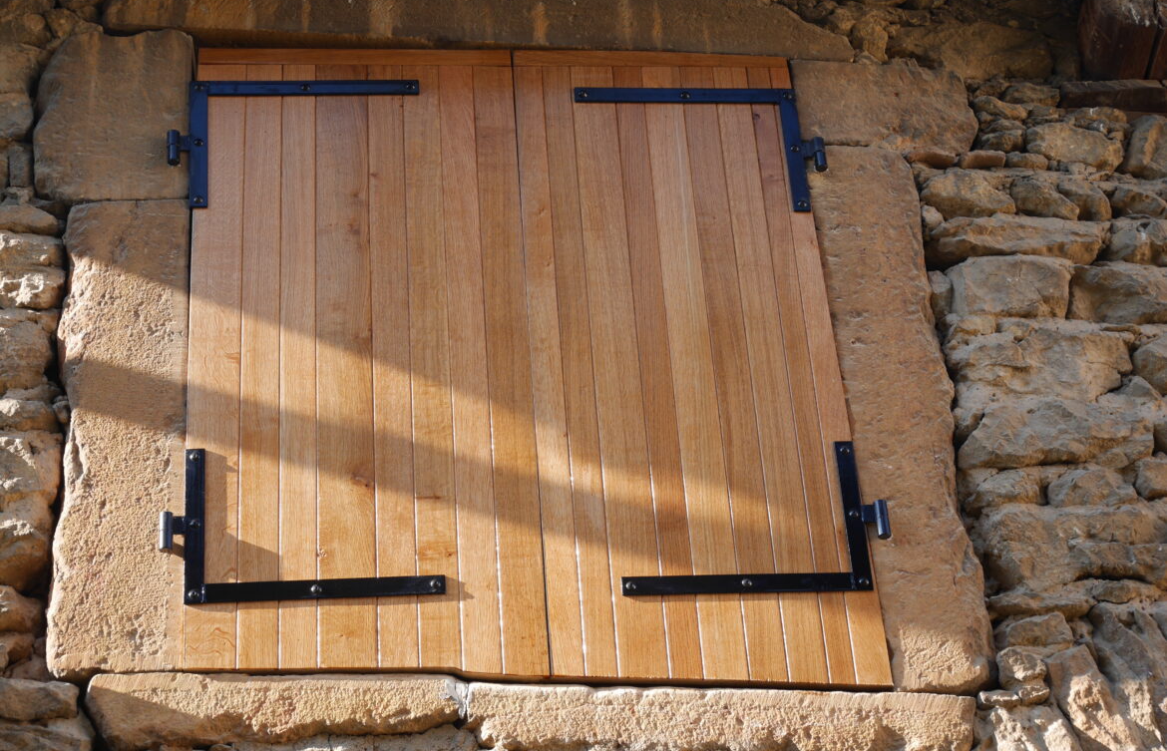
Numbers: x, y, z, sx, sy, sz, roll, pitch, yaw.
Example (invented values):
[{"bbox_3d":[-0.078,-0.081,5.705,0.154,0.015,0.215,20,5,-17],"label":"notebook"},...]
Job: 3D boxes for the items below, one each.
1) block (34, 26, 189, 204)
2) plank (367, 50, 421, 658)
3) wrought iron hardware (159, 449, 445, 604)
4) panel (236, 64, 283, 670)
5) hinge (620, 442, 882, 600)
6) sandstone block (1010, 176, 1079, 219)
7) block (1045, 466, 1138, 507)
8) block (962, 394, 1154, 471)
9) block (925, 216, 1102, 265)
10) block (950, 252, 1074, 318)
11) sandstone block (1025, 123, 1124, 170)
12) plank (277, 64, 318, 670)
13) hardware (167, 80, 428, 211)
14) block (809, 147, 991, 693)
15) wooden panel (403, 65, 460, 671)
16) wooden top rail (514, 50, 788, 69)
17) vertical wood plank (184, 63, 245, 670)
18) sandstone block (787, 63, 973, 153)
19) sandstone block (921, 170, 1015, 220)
[{"bbox_3d":[-1.010,-0.507,4.705,0.328,0.467,0.200,-1,-32,-6],"label":"block"},{"bbox_3d":[-0.357,-0.055,4.037,0.069,1.331,0.030,-1,-32,-6],"label":"plank"},{"bbox_3d":[-0.490,0.268,3.780,0.493,0.305,0.030,0,-31,-7],"label":"wrought iron hardware"},{"bbox_3d":[-0.594,-0.056,3.995,0.071,1.309,0.028,0,-31,-7],"label":"panel"},{"bbox_3d":[0.330,0.287,4.229,0.537,0.343,0.028,-1,-32,-6],"label":"hinge"},{"bbox_3d":[0.930,-0.332,4.416,0.131,0.111,0.110,-1,-32,-6],"label":"sandstone block"},{"bbox_3d":[0.939,0.239,4.072,0.168,0.083,0.130,-1,-32,-6],"label":"block"},{"bbox_3d":[0.877,0.142,4.102,0.373,0.154,0.140,0,-31,-7],"label":"block"},{"bbox_3d":[0.937,-0.254,4.760,0.402,0.138,0.150,-1,-32,-6],"label":"block"},{"bbox_3d":[0.908,-0.151,4.694,0.273,0.165,0.150,-1,-32,-6],"label":"block"},{"bbox_3d":[1.009,-0.437,4.500,0.191,0.117,0.130,-1,-32,-6],"label":"sandstone block"},{"bbox_3d":[-0.527,-0.056,4.003,0.065,1.310,0.028,0,-31,-7],"label":"plank"},{"bbox_3d":[-0.616,-0.488,4.612,0.533,0.341,0.028,-1,-32,-6],"label":"hardware"},{"bbox_3d":[0.647,0.098,4.492,0.226,1.292,0.180,-1,-32,-6],"label":"block"},{"bbox_3d":[-0.286,-0.054,4.043,0.074,1.337,0.030,-1,-32,-6],"label":"wooden panel"},{"bbox_3d":[0.137,-0.640,4.433,0.566,0.045,0.030,-1,-32,-6],"label":"wooden top rail"},{"bbox_3d":[-0.738,-0.061,4.355,0.106,1.434,0.030,-1,-32,-6],"label":"vertical wood plank"},{"bbox_3d":[0.615,-0.501,4.520,0.367,0.238,0.200,0,-32,-6],"label":"sandstone block"},{"bbox_3d":[0.766,-0.331,4.381,0.197,0.122,0.120,0,-31,-7],"label":"sandstone block"}]

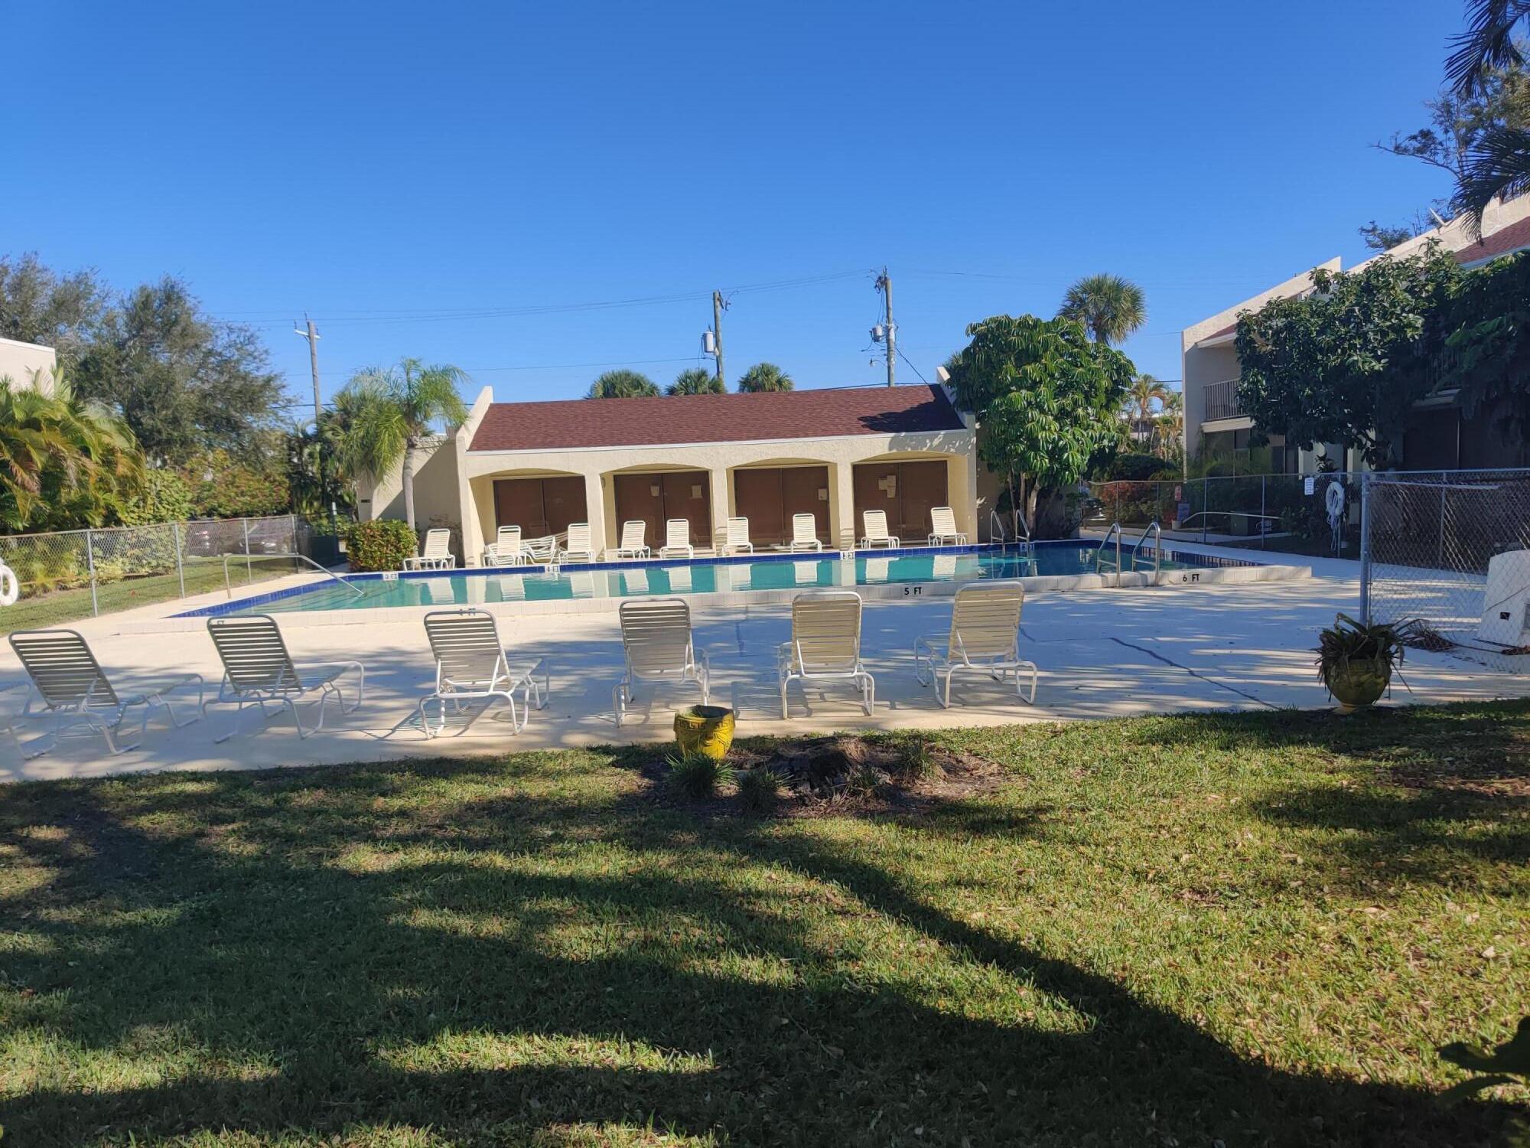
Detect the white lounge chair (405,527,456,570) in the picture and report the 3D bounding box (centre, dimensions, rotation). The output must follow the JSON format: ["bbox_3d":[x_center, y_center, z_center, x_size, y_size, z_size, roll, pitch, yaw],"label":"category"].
[{"bbox_3d":[-7.605,-0.477,27.118,0.680,0.950,1.450,-2,4,5],"label":"white lounge chair"}]

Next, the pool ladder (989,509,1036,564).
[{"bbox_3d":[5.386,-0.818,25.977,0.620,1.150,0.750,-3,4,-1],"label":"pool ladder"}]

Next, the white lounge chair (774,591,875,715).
[{"bbox_3d":[0.461,0.552,9.455,0.670,0.960,1.530,-3,4,0],"label":"white lounge chair"}]

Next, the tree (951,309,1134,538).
[{"bbox_3d":[6.488,-3.359,28.047,4.400,5.323,4.300,-2,4,0],"label":"tree"}]

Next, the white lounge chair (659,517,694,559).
[{"bbox_3d":[-1.972,-0.730,26.974,0.670,0.930,1.500,-3,4,-4],"label":"white lounge chair"}]

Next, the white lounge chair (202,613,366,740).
[{"bbox_3d":[-3.762,0.723,9.360,0.680,0.950,1.450,-2,4,0],"label":"white lounge chair"}]

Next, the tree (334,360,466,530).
[{"bbox_3d":[-8.474,-2.561,28.155,2.950,5.000,2.950,-3,4,-1],"label":"tree"}]

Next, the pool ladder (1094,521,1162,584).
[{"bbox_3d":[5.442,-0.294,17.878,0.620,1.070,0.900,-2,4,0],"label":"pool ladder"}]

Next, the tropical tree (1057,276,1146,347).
[{"bbox_3d":[12.452,-6.507,43.672,3.200,8.680,3.200,-2,4,0],"label":"tropical tree"}]

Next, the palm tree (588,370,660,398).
[{"bbox_3d":[-5.817,-5.295,50.724,3.000,6.773,3.000,-2,4,0],"label":"palm tree"}]

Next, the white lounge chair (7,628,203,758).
[{"bbox_3d":[-5.031,0.804,9.195,0.670,0.960,1.530,-2,4,1],"label":"white lounge chair"}]

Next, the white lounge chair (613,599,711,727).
[{"bbox_3d":[-0.793,0.605,9.410,0.670,0.960,1.530,-3,4,-1],"label":"white lounge chair"}]

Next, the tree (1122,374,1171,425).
[{"bbox_3d":[14.705,-5.041,45.798,1.800,5.237,1.800,-2,4,0],"label":"tree"}]

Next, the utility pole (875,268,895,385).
[{"bbox_3d":[5.379,-7.604,50.584,0.700,10.418,0.600,-2,4,0],"label":"utility pole"}]

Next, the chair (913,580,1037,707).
[{"bbox_3d":[1.644,0.477,9.500,0.680,0.950,1.450,-3,4,-2],"label":"chair"}]

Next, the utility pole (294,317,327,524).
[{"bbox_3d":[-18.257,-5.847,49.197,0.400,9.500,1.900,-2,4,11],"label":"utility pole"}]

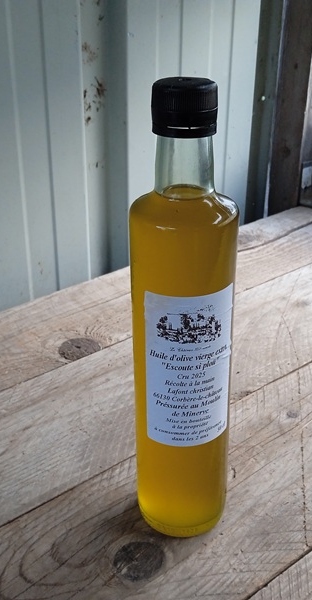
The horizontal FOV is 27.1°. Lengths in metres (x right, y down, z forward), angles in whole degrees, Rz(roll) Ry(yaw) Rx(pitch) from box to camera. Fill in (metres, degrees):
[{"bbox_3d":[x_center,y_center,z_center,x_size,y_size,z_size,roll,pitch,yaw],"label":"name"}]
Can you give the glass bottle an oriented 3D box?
[{"bbox_3d":[0.016,0.015,0.374,0.059,0.271,0.059,-5,26,-9],"label":"glass bottle"}]

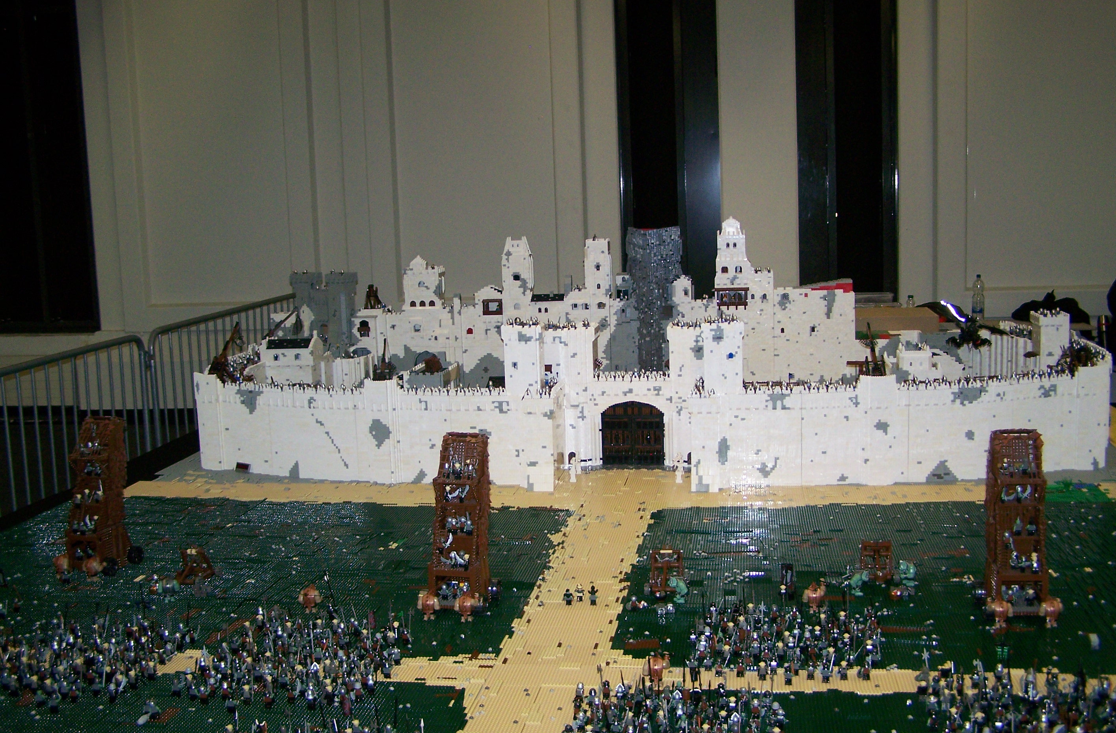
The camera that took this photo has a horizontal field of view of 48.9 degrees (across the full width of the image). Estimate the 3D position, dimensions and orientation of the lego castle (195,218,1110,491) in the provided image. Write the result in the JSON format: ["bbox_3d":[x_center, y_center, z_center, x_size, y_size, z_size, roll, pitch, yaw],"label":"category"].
[{"bbox_3d":[0.365,-0.141,5.291,3.720,0.920,1.950,0,8,9],"label":"lego castle"}]

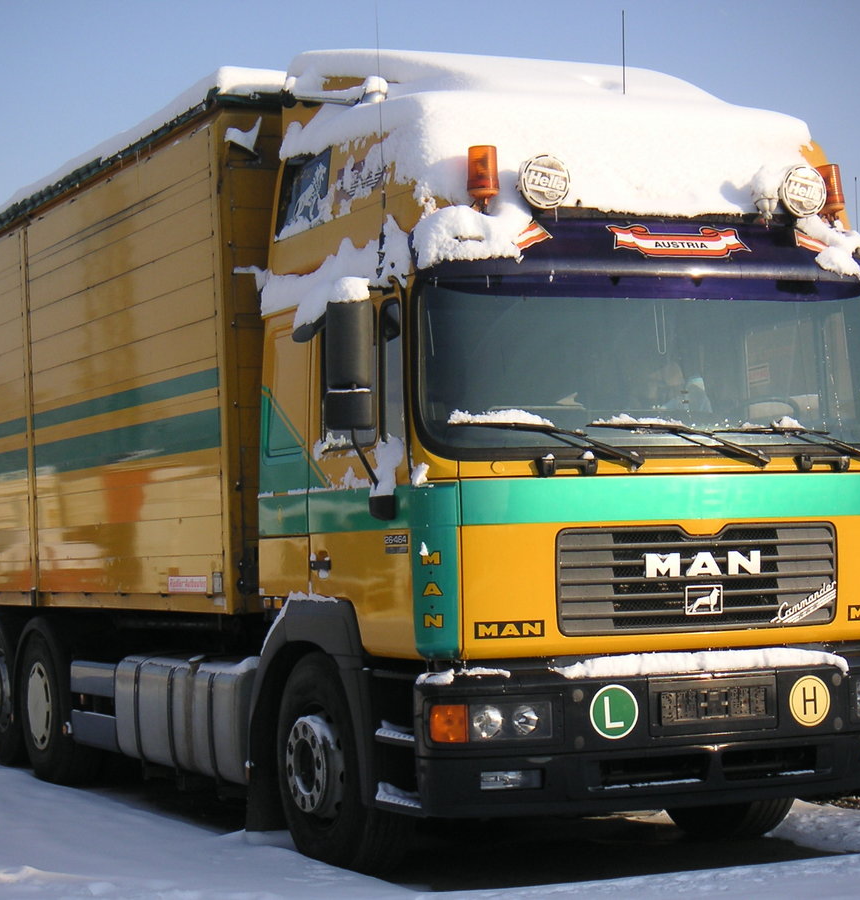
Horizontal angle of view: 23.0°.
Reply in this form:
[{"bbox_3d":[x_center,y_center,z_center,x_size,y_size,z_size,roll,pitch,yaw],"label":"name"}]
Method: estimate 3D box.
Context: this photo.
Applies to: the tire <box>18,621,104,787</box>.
[{"bbox_3d":[-2.400,1.651,13.666,0.320,1.035,1.035,0,-3,-26],"label":"tire"}]

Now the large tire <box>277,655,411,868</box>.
[{"bbox_3d":[-0.396,1.451,9.738,0.310,1.035,1.035,0,-3,-26],"label":"large tire"}]

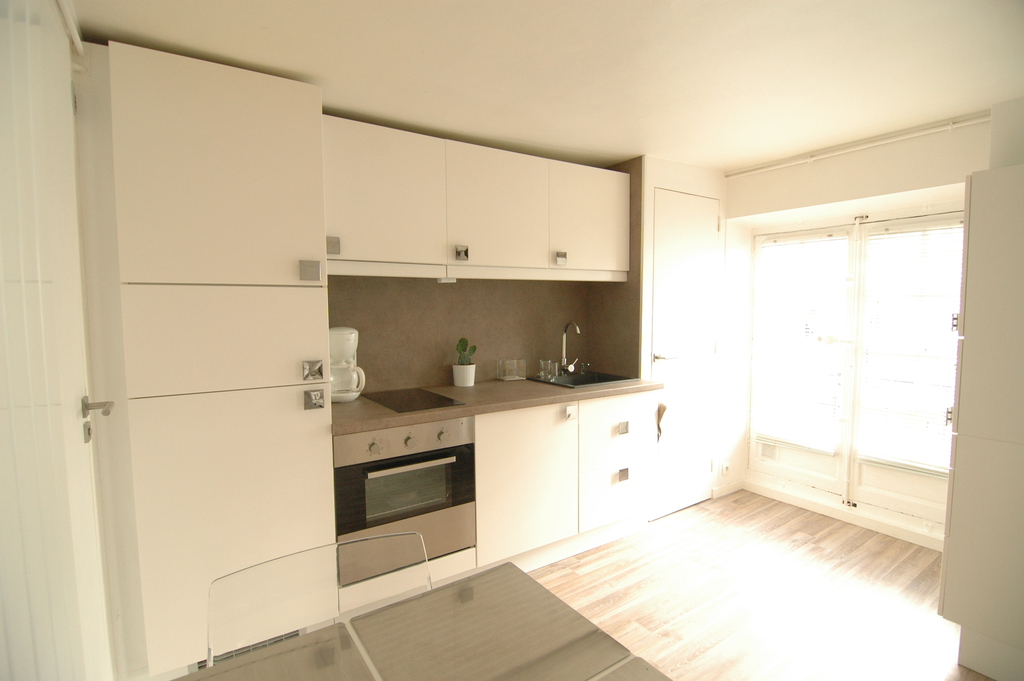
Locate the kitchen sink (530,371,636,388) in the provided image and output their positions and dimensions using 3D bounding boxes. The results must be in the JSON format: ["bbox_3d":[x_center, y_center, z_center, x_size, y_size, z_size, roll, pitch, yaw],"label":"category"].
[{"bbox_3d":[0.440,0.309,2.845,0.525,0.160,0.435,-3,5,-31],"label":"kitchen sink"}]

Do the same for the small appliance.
[{"bbox_3d":[-0.843,0.114,2.248,0.195,0.351,0.210,-4,5,-41],"label":"small appliance"}]

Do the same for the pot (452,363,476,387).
[{"bbox_3d":[-0.277,0.197,2.636,0.128,0.125,0.128,0,4,0],"label":"pot"}]

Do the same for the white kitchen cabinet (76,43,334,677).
[{"bbox_3d":[-1.103,0.139,1.830,0.612,2.120,0.610,-3,5,-31],"label":"white kitchen cabinet"}]

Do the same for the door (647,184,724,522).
[{"bbox_3d":[1.113,0.097,2.951,0.625,2.047,0.045,-3,5,-31],"label":"door"}]

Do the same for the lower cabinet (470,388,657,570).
[{"bbox_3d":[0.201,0.690,2.647,1.210,0.790,0.600,-3,5,-31],"label":"lower cabinet"}]

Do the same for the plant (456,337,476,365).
[{"bbox_3d":[-0.265,0.065,2.635,0.112,0.155,0.075,-3,5,-31],"label":"plant"}]

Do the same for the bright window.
[{"bbox_3d":[2.099,0.038,2.828,0.100,1.500,1.160,-3,5,-38],"label":"bright window"}]

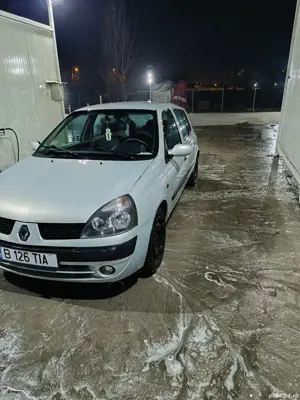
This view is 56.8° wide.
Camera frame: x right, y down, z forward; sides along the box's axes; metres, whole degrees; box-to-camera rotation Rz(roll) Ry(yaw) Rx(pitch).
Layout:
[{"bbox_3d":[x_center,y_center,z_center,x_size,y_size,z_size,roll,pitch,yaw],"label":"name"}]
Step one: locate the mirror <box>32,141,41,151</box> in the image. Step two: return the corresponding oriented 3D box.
[{"bbox_3d":[-1.307,-0.649,3.318,0.230,0.130,0.120,4,21,16],"label":"mirror"}]

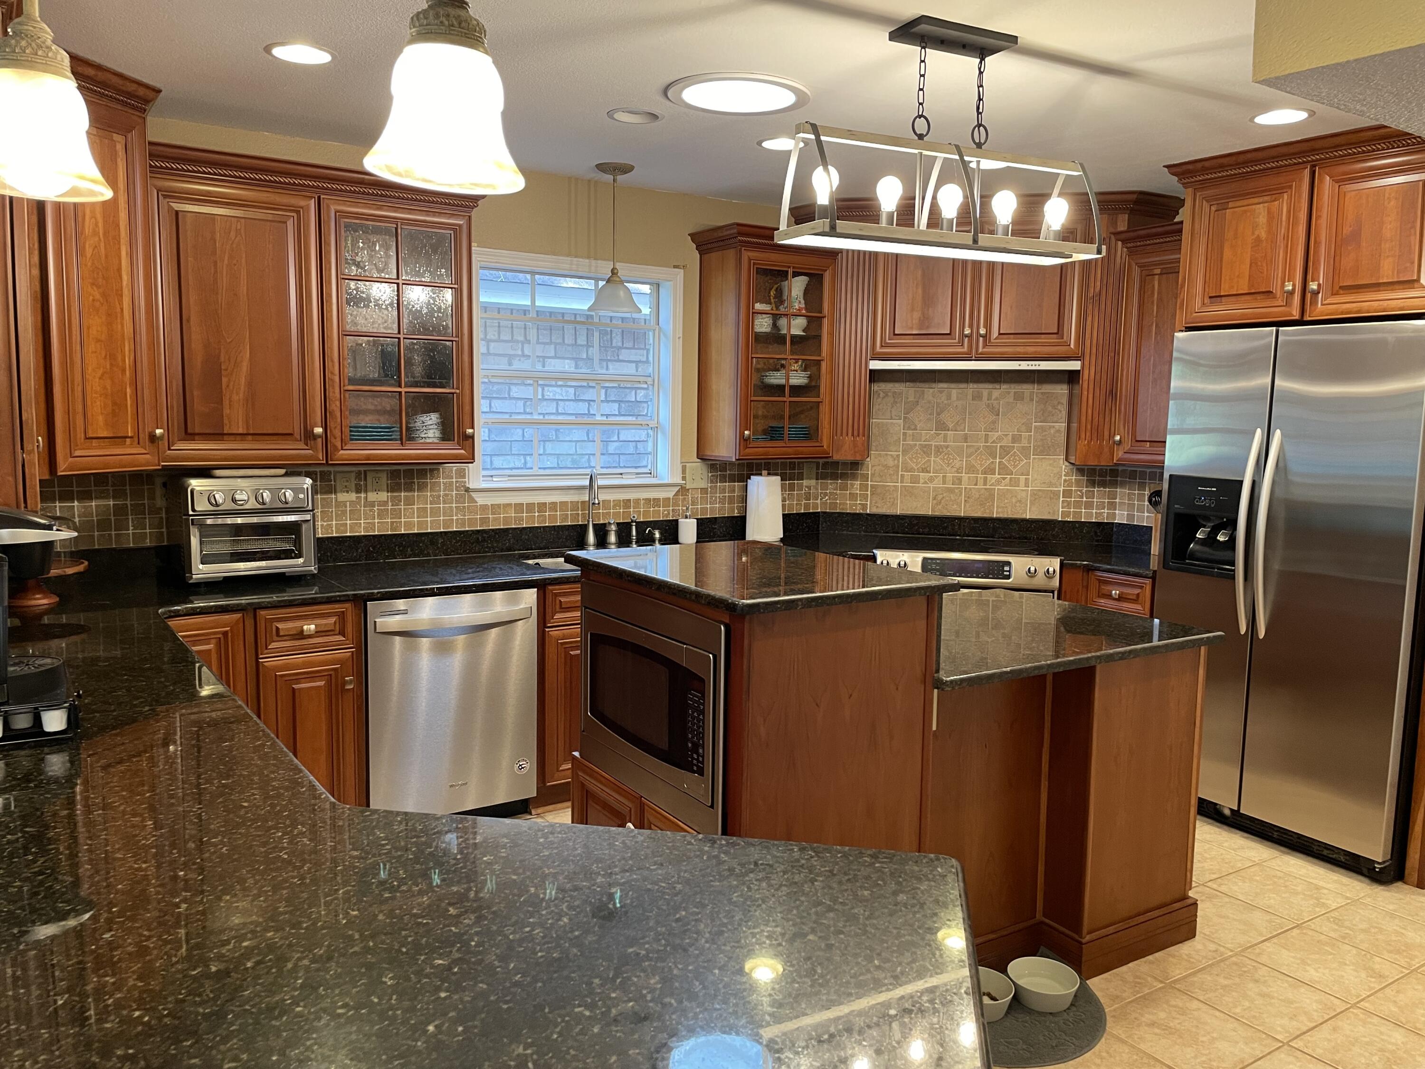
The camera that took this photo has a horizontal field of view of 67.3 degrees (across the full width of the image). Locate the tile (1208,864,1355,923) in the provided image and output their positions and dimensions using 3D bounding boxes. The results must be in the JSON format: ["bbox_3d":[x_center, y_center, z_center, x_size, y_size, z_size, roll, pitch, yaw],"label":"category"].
[{"bbox_3d":[1.850,1.172,3.489,0.326,0.012,0.324,-3,8,-33],"label":"tile"}]

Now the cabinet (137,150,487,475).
[{"bbox_3d":[-1.391,-0.743,3.777,1.121,0.990,0.377,-3,8,-33],"label":"cabinet"}]

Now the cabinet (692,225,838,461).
[{"bbox_3d":[0.247,-0.837,4.854,0.613,0.994,0.377,-3,8,-33],"label":"cabinet"}]

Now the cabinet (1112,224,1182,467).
[{"bbox_3d":[1.941,-0.763,4.405,0.370,0.965,0.460,-3,8,-32],"label":"cabinet"}]

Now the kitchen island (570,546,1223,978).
[{"bbox_3d":[0.510,0.611,3.118,1.585,1.095,1.070,-3,8,-32],"label":"kitchen island"}]

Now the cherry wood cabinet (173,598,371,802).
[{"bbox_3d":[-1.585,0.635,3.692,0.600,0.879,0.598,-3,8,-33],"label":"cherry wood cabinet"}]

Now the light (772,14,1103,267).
[{"bbox_3d":[0.597,-0.983,2.691,0.842,0.523,0.233,-2,7,-24],"label":"light"}]

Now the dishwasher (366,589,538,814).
[{"bbox_3d":[-1.048,0.609,4.000,0.609,0.859,0.613,-3,8,-33],"label":"dishwasher"}]

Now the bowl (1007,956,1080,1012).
[{"bbox_3d":[0.853,1.169,2.764,0.180,0.065,0.180,1,6,0],"label":"bowl"}]

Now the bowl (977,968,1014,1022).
[{"bbox_3d":[0.678,1.172,2.715,0.178,0.065,0.178,1,6,0],"label":"bowl"}]

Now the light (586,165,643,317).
[{"bbox_3d":[-0.382,-1.150,4.205,0.213,0.568,0.213,1,6,0],"label":"light"}]

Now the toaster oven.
[{"bbox_3d":[-1.593,-0.027,3.667,0.395,0.355,0.380,-3,8,-32],"label":"toaster oven"}]

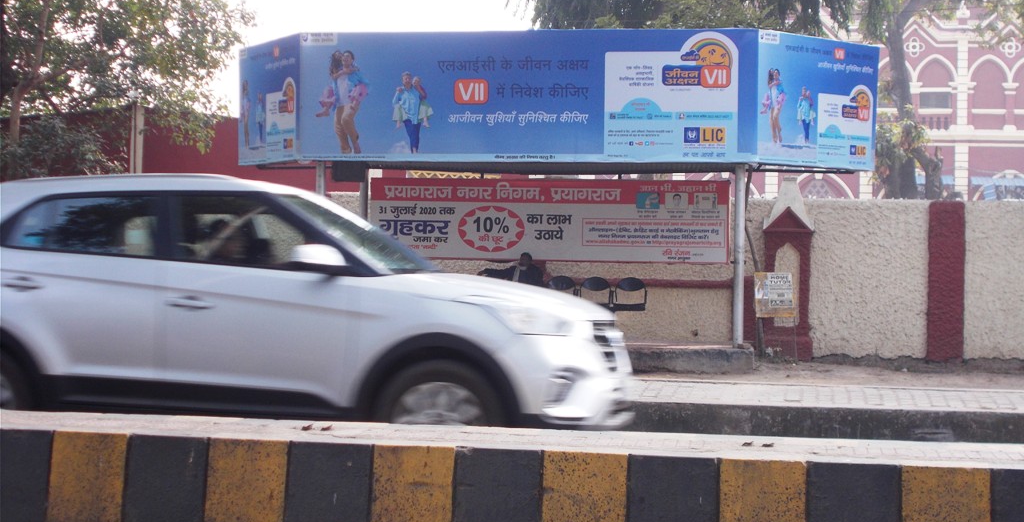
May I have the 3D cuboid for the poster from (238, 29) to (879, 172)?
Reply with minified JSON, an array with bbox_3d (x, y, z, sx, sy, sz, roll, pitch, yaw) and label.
[{"bbox_3d":[0.318,-2.114,22.916,8.972,1.677,1.833,1,0,11],"label":"poster"}]

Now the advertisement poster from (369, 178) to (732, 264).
[{"bbox_3d":[0.496,-0.582,24.445,5.182,1.145,0.050,1,0,11],"label":"advertisement poster"}]

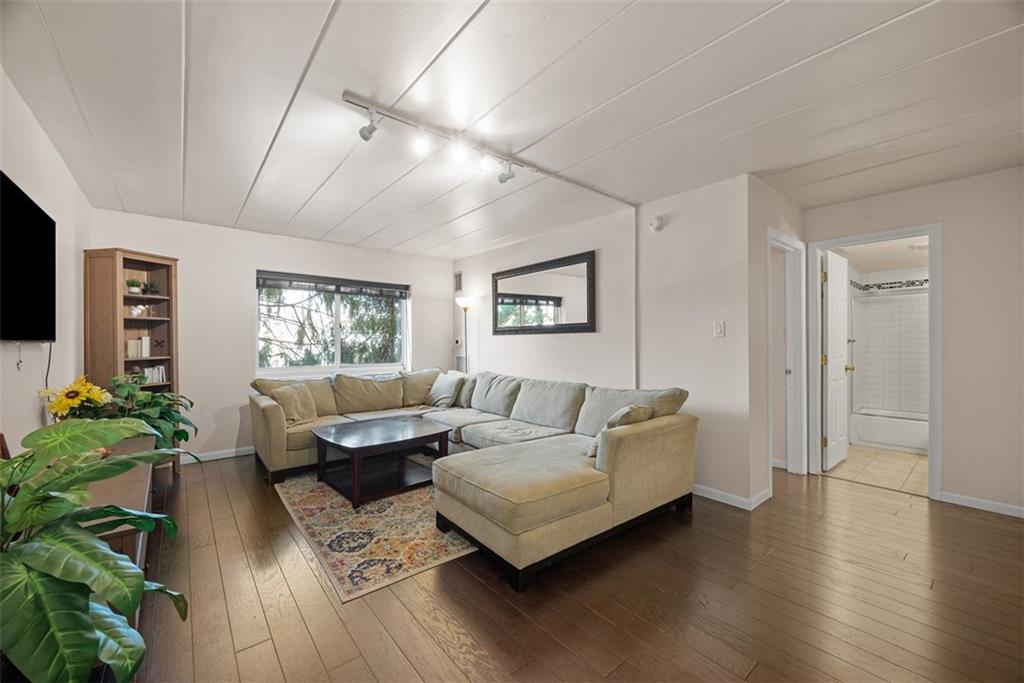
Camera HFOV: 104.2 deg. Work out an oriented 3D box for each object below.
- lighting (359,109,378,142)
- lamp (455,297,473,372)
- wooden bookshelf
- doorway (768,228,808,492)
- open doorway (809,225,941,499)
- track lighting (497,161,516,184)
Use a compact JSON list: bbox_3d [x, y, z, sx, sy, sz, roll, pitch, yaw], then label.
[{"bbox_3d":[-0.723,-1.088,2.006,0.110,0.155,0.075,0,0,26],"label":"lighting"},{"bbox_3d":[-0.628,0.306,5.379,0.270,1.800,0.270,0,0,-40],"label":"lamp"},{"bbox_3d":[-3.330,0.233,3.510,0.370,1.970,0.490,0,0,15],"label":"wooden bookshelf"},{"bbox_3d":[2.244,0.162,3.316,0.906,2.058,0.130,0,0,-40],"label":"doorway"},{"bbox_3d":[2.959,0.152,3.295,0.130,2.069,0.809,0,0,-40],"label":"open doorway"},{"bbox_3d":[-0.033,-1.101,2.594,0.110,0.145,0.075,0,0,26],"label":"track lighting"}]

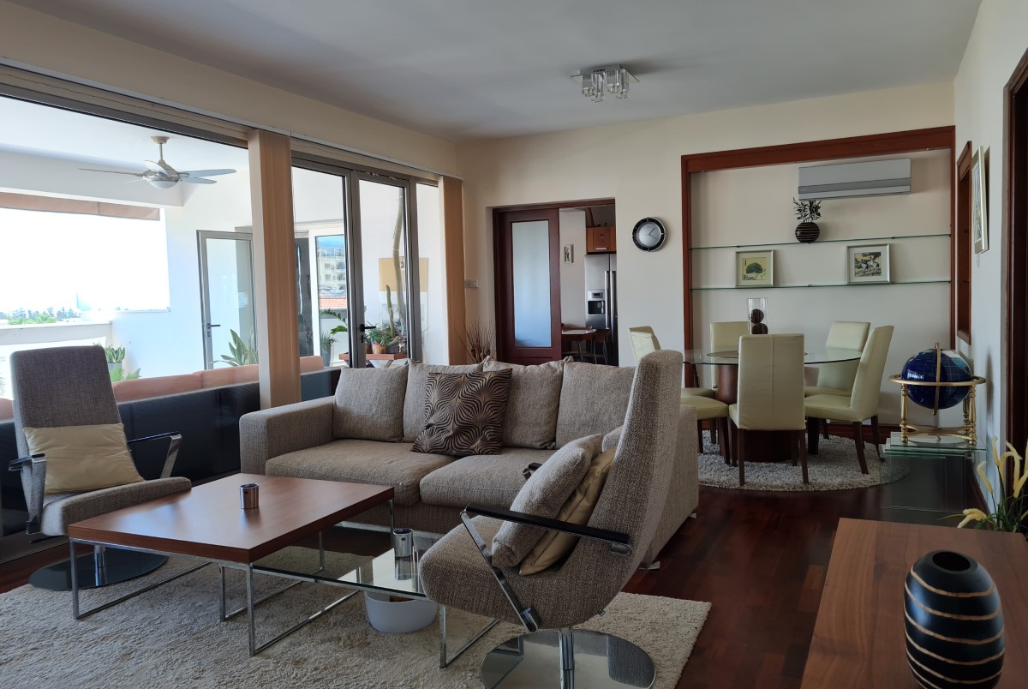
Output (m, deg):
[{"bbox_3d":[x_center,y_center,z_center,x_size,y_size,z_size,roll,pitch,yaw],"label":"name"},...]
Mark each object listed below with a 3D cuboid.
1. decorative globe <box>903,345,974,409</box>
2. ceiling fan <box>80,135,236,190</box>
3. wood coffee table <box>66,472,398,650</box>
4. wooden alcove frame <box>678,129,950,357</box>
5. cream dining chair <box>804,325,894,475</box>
[{"bbox_3d":[2.253,0.179,4.110,0.335,0.355,0.335,0,4,25],"label":"decorative globe"},{"bbox_3d":[-3.132,-1.612,6.855,1.321,0.459,1.321,0,4,26],"label":"ceiling fan"},{"bbox_3d":[-1.166,0.887,3.360,0.924,0.386,0.946,0,4,24],"label":"wood coffee table"},{"bbox_3d":[2.552,-0.466,6.650,2.147,2.490,0.180,0,4,25],"label":"wooden alcove frame"},{"bbox_3d":[2.311,0.373,5.392,0.573,0.971,0.438,2,5,45],"label":"cream dining chair"}]

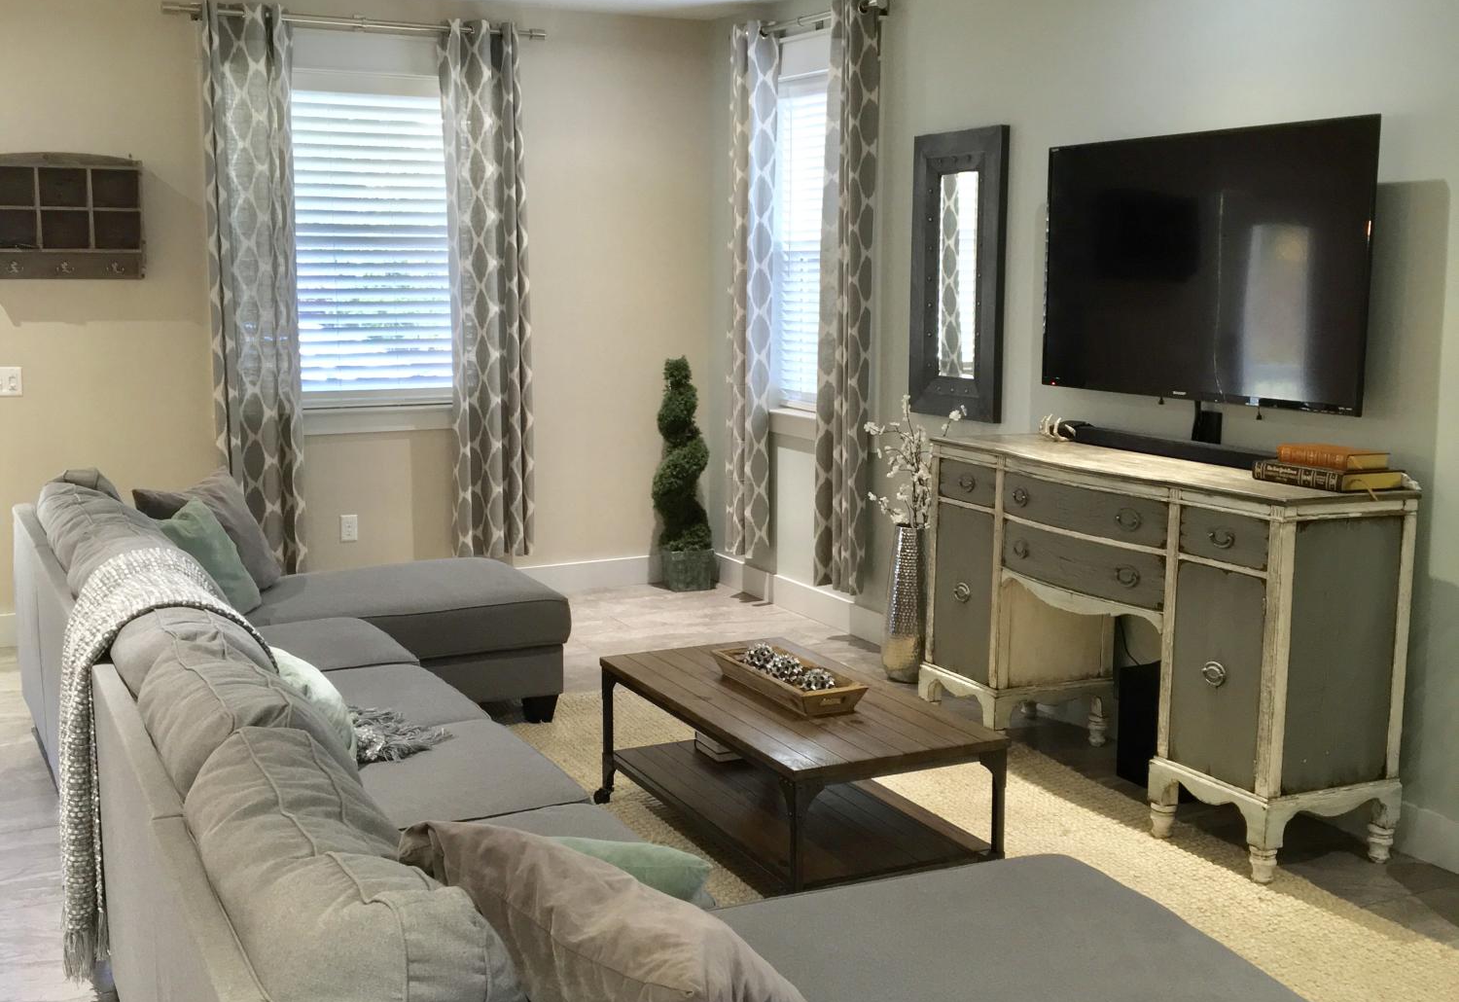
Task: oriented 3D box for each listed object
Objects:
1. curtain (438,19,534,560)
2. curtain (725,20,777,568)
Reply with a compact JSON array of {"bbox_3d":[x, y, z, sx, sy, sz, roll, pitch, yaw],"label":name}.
[{"bbox_3d":[-1.096,-0.931,7.422,0.361,2.413,0.117,-4,10,-27],"label":"curtain"},{"bbox_3d":[0.106,-0.918,7.419,0.109,2.426,0.319,-4,10,-27],"label":"curtain"}]

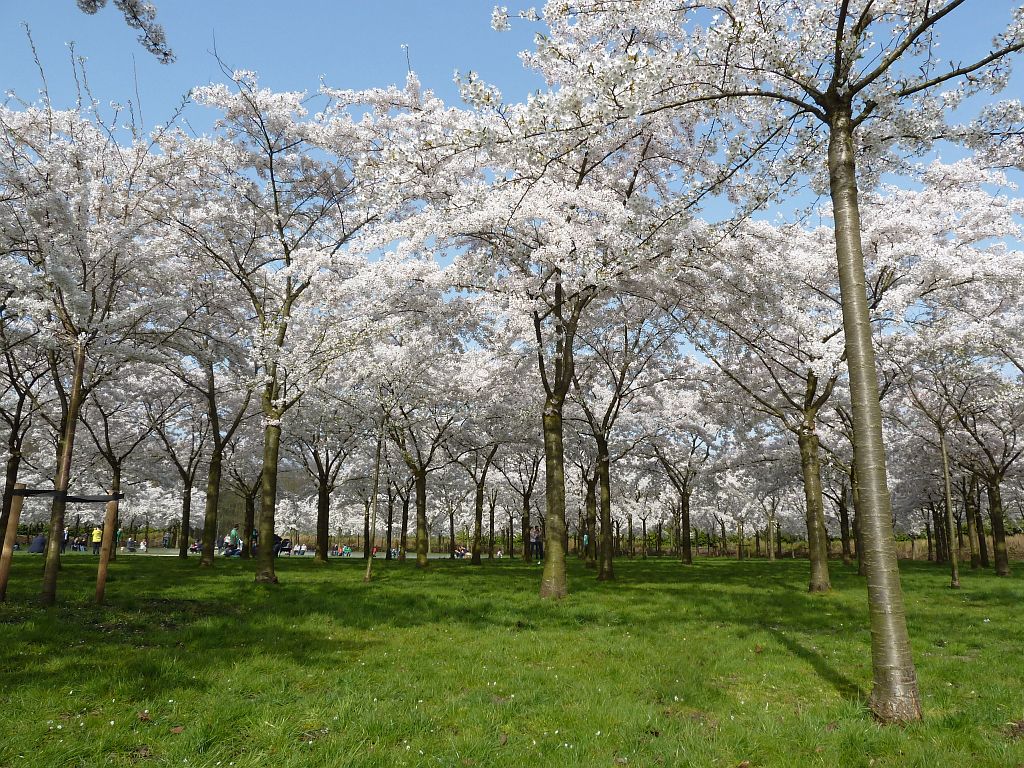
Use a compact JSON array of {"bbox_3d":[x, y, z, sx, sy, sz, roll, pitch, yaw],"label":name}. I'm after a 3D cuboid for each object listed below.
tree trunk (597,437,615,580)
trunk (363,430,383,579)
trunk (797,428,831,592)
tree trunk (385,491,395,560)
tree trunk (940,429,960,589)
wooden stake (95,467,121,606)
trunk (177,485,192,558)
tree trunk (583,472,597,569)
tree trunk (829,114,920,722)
[{"bbox_3d":[2.472,3.264,19.717,0.371,3.752,0.371,-1,-12,7],"label":"tree trunk"},{"bbox_3d":[-3.271,2.870,17.514,0.162,3.478,0.162,5,-13,-10],"label":"trunk"},{"bbox_3d":[6.429,2.657,15.724,0.397,3.362,0.397,-4,-12,22],"label":"trunk"},{"bbox_3d":[-6.047,6.989,36.580,0.270,3.314,0.270,2,-12,-9],"label":"tree trunk"},{"bbox_3d":[9.875,2.781,16.707,0.161,3.527,0.161,-7,-13,29],"label":"tree trunk"},{"bbox_3d":[-6.863,2.726,12.527,0.163,1.897,0.163,6,-13,-28],"label":"wooden stake"},{"bbox_3d":[-15.295,6.459,34.779,0.339,3.440,0.339,5,-13,-23],"label":"trunk"},{"bbox_3d":[2.828,4.960,26.890,0.377,3.330,0.377,-1,-12,6],"label":"tree trunk"},{"bbox_3d":[2.088,0.042,4.367,0.249,3.587,0.249,-5,-13,25],"label":"tree trunk"}]

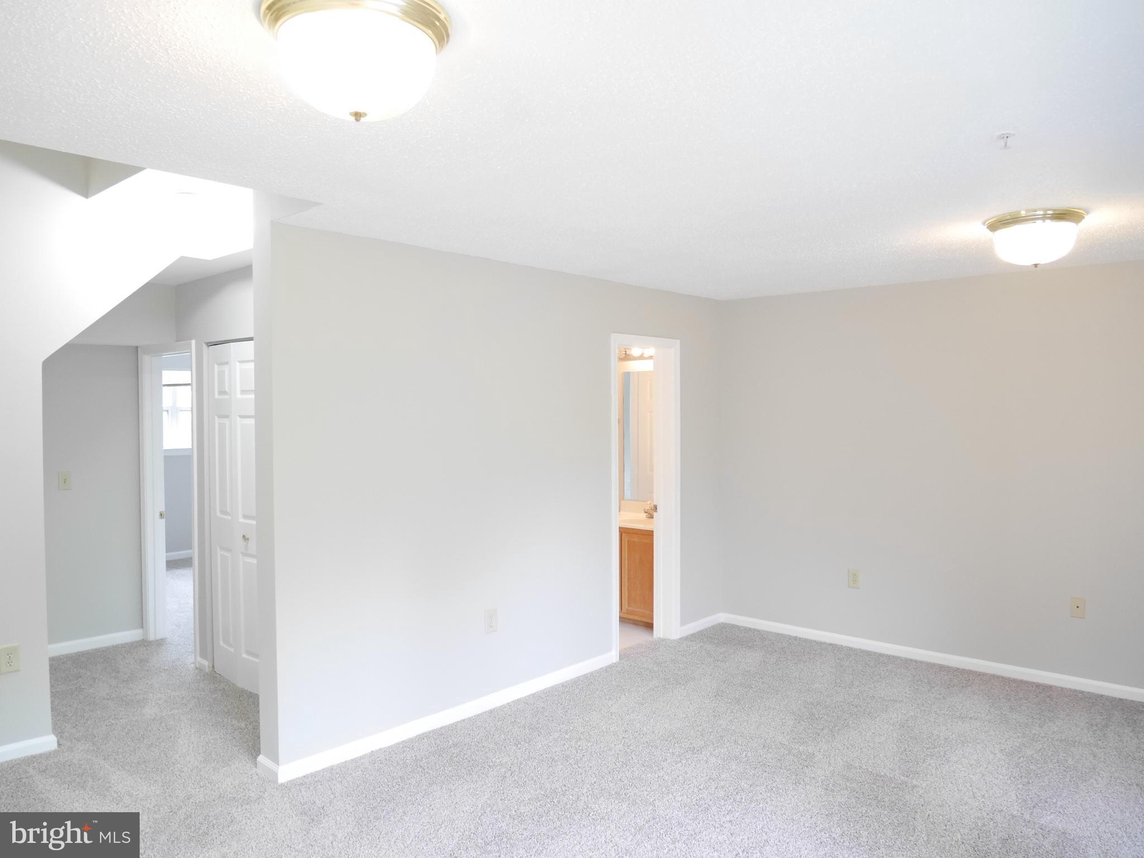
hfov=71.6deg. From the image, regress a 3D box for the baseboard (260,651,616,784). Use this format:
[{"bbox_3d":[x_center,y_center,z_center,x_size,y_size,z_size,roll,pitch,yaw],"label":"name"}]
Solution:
[{"bbox_3d":[-0.560,1.480,4.293,0.172,0.084,2.258,1,2,43],"label":"baseboard"}]

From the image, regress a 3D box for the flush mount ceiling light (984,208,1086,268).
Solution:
[{"bbox_3d":[1.953,-0.787,3.346,0.368,0.205,0.368,1,2,43],"label":"flush mount ceiling light"}]

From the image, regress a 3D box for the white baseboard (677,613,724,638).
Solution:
[{"bbox_3d":[0.945,1.435,5.822,0.016,0.081,0.538,1,2,43],"label":"white baseboard"}]

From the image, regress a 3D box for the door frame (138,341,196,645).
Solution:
[{"bbox_3d":[-2.641,0.460,5.316,0.905,2.092,0.137,1,2,43],"label":"door frame"}]

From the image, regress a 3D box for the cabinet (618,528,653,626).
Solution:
[{"bbox_3d":[0.555,1.106,6.181,0.790,0.740,0.525,1,2,43],"label":"cabinet"}]

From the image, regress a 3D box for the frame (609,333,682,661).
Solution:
[{"bbox_3d":[0.466,0.438,5.357,0.145,2.101,0.753,1,2,43],"label":"frame"}]

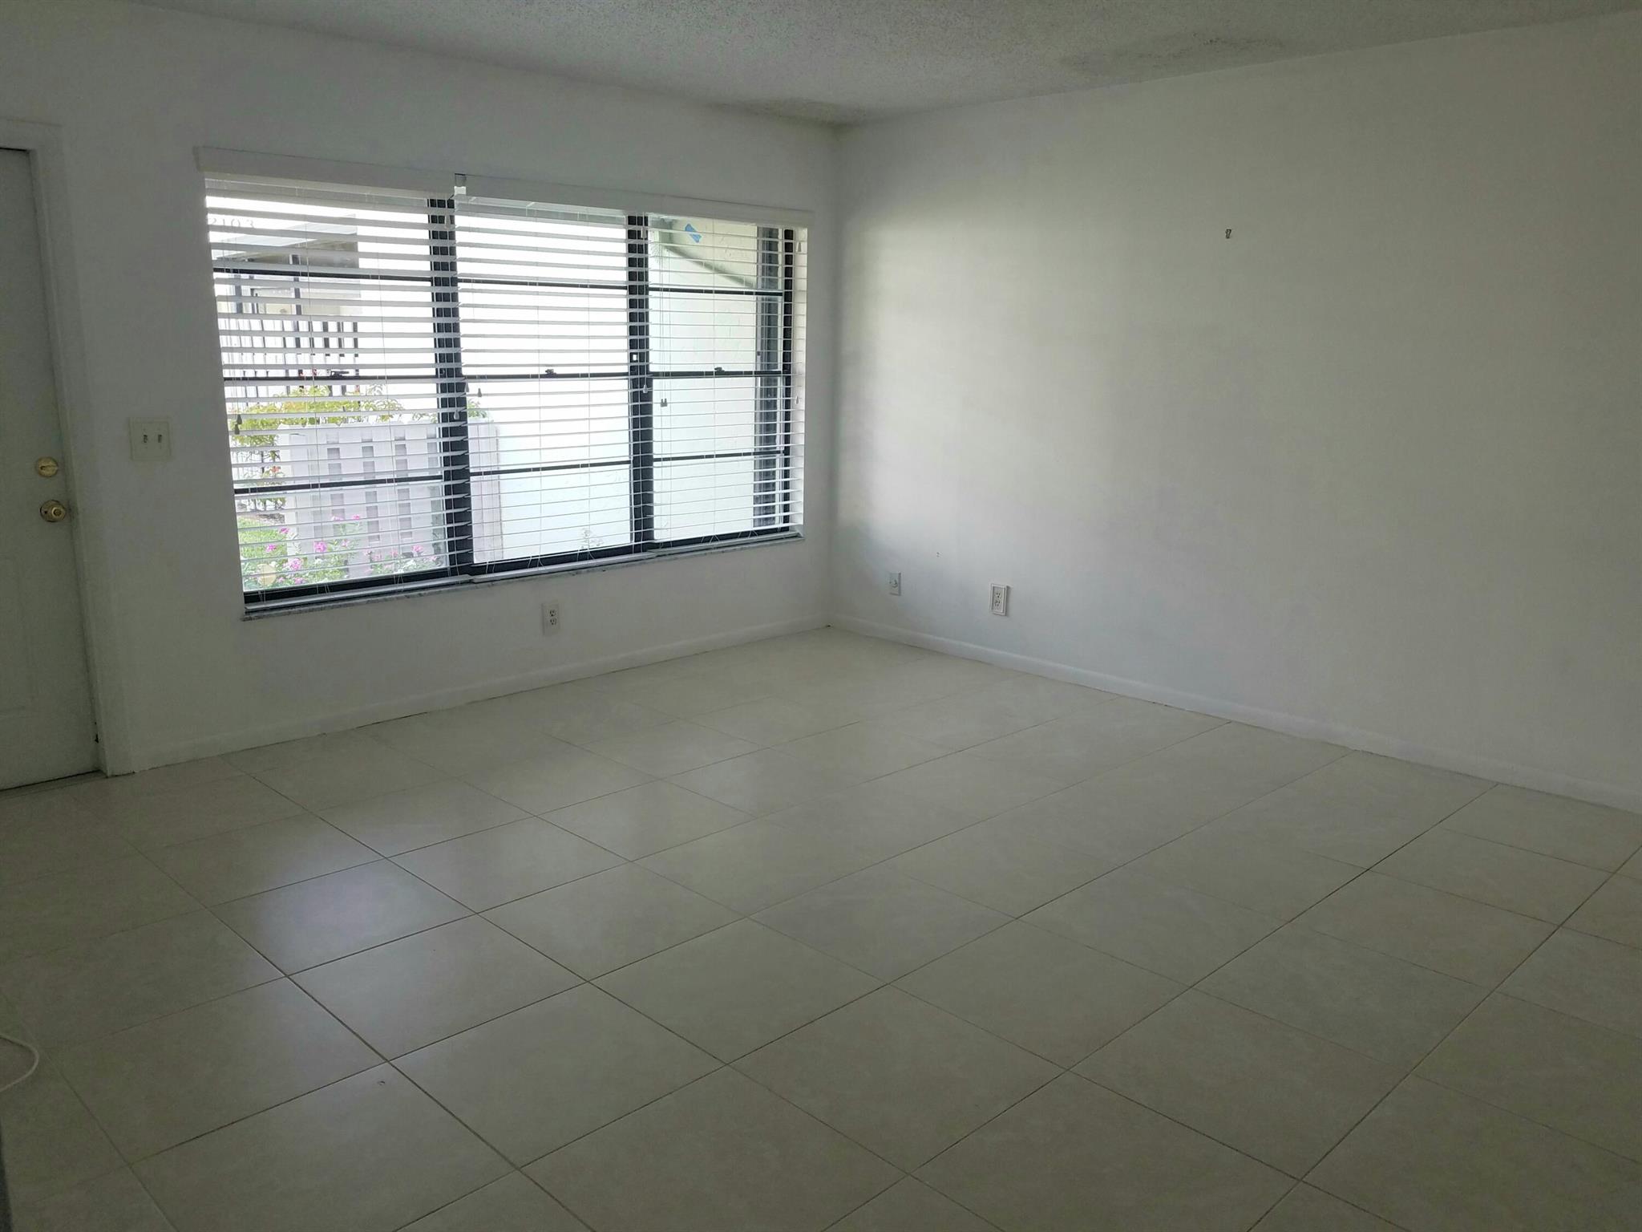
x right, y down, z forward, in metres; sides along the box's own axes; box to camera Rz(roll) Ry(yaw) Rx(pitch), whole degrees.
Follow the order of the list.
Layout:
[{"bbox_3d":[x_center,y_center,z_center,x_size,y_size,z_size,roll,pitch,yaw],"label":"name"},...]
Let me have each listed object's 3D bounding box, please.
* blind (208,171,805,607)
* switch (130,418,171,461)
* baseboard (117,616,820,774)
[{"bbox_3d":[-1.107,-0.955,5.263,0.110,1.501,2.788,12,17,44],"label":"blind"},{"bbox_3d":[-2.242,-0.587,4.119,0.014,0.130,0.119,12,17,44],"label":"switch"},{"bbox_3d":[-1.176,0.267,5.401,0.016,0.076,3.419,12,17,44],"label":"baseboard"}]

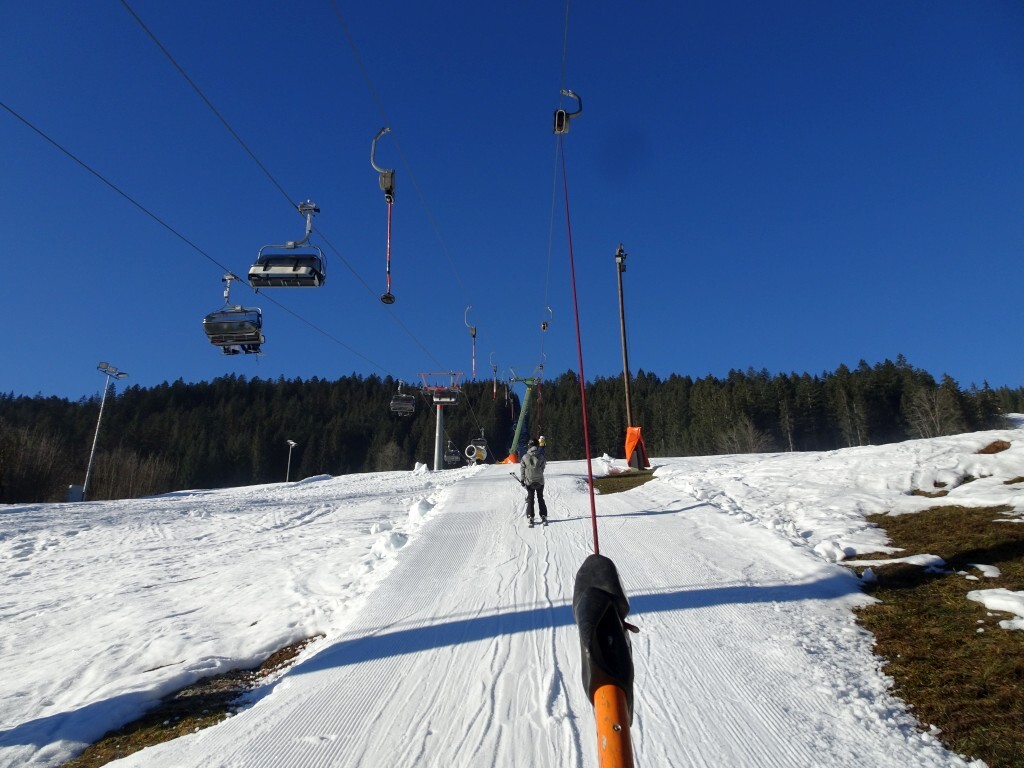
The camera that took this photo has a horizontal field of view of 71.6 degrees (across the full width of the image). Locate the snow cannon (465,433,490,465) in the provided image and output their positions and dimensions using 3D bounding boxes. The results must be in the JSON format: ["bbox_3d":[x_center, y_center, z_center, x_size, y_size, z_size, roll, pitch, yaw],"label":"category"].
[{"bbox_3d":[-2.730,5.379,57.000,1.600,2.100,2.000,-17,-25,39],"label":"snow cannon"}]

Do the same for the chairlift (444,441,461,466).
[{"bbox_3d":[-8.601,10.204,103.500,2.350,3.500,1.600,-1,-20,2],"label":"chairlift"}]

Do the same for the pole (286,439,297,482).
[{"bbox_3d":[-35.634,13.009,113.548,1.000,8.700,2.100,-5,-20,15],"label":"pole"}]

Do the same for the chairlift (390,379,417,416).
[{"bbox_3d":[-10.468,1.399,68.500,2.350,3.500,1.600,-1,-20,2],"label":"chairlift"}]

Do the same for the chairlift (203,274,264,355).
[{"bbox_3d":[-11.821,-3.009,30.300,2.350,3.600,1.700,-1,-20,2],"label":"chairlift"}]

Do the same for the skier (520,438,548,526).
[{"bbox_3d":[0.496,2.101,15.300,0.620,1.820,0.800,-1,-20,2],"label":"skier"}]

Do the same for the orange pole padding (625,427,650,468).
[{"bbox_3d":[5.480,2.816,31.000,1.050,1.900,0.800,0,-20,0],"label":"orange pole padding"}]

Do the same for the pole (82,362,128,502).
[{"bbox_3d":[-27.647,2.994,47.414,1.000,9.500,2.200,-5,-20,15],"label":"pole"}]

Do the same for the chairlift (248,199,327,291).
[{"bbox_3d":[-7.432,-4.640,23.559,2.300,3.250,1.500,-1,-20,2],"label":"chairlift"}]

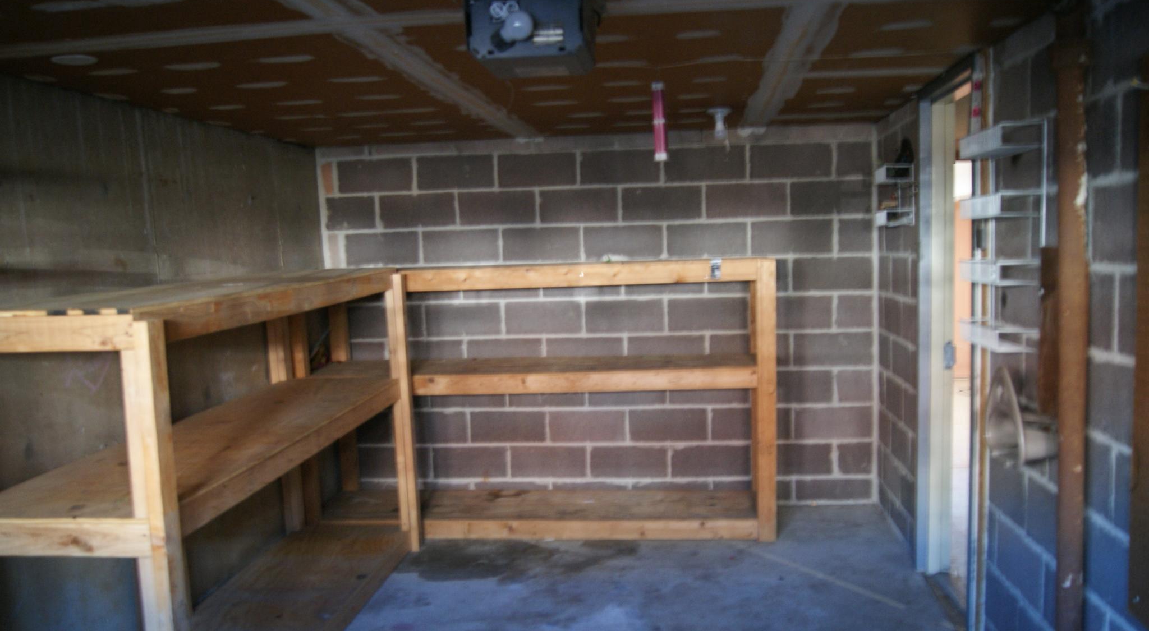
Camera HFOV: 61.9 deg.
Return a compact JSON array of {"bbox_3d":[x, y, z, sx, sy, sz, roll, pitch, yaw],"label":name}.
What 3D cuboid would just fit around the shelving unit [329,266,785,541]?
[{"bbox_3d":[-0.200,0.410,5.059,2.435,1.404,0.600,-1,7,6],"label":"shelving unit"}]

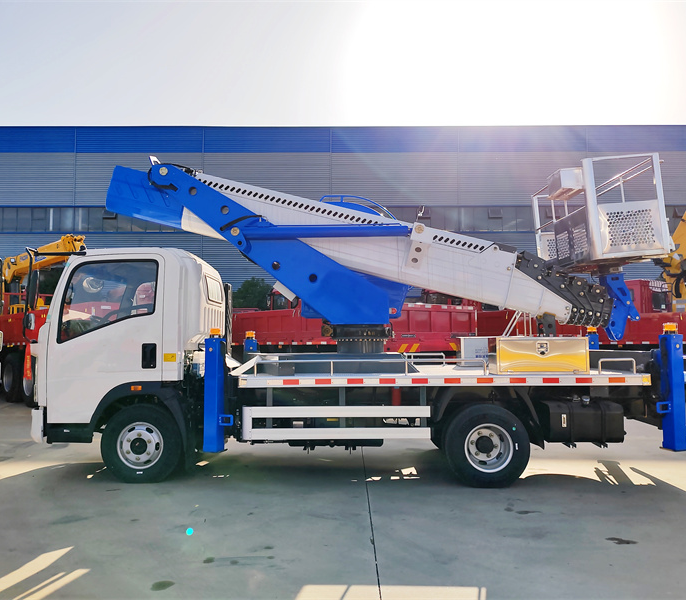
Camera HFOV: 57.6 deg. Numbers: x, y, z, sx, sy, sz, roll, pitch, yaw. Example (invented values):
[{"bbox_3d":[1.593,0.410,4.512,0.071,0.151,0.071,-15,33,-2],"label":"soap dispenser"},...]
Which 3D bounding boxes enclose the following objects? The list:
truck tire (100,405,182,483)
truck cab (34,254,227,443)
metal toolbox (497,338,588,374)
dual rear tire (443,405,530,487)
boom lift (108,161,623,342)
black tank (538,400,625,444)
[{"bbox_3d":[-1.946,1.387,6.098,0.770,0.764,0.210,0,-3,2],"label":"truck tire"},{"bbox_3d":[-2.247,0.478,6.956,1.550,1.950,1.900,0,-3,2],"label":"truck cab"},{"bbox_3d":[1.880,0.534,6.023,0.863,0.344,0.375,0,-3,2],"label":"metal toolbox"},{"bbox_3d":[1.375,1.378,6.036,0.780,0.774,0.430,0,-3,2],"label":"dual rear tire"},{"bbox_3d":[0.197,-0.500,6.944,5.500,1.960,0.860,0,-3,2],"label":"boom lift"},{"bbox_3d":[2.304,1.172,6.102,0.715,0.395,0.430,0,-3,2],"label":"black tank"}]

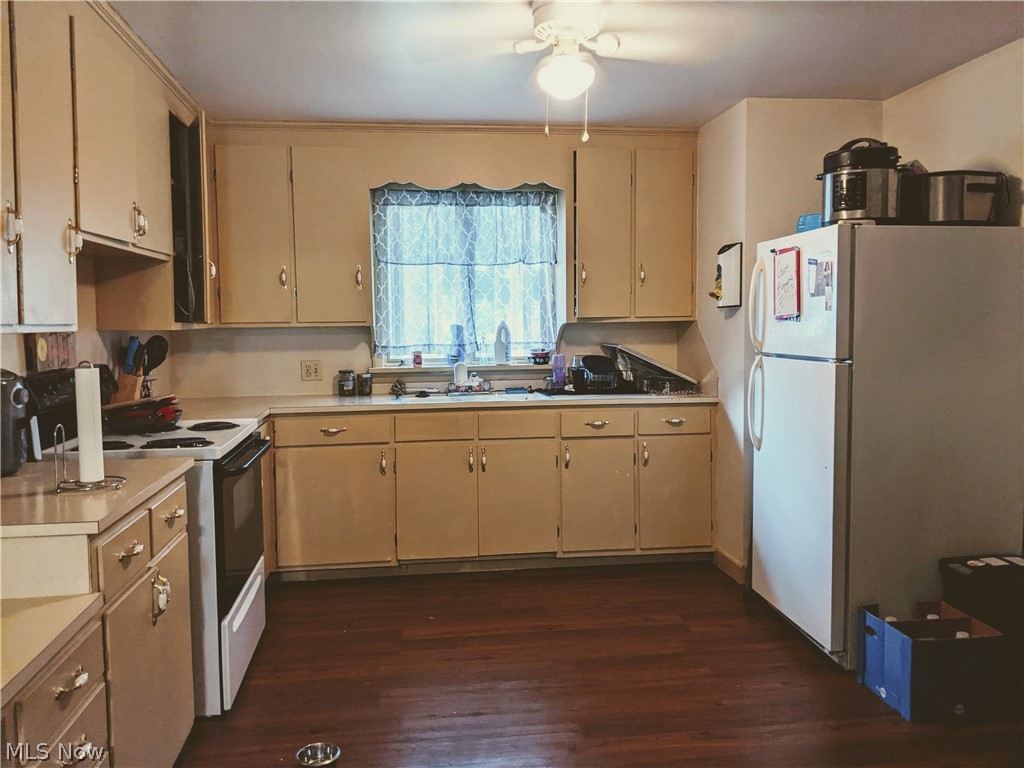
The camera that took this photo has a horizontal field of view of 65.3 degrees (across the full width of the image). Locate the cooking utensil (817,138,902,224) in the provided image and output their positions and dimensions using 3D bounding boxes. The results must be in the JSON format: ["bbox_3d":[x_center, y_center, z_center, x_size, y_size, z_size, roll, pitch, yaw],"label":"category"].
[{"bbox_3d":[1.322,-0.751,3.025,0.335,0.335,0.300,3,5,40],"label":"cooking utensil"}]

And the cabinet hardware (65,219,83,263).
[{"bbox_3d":[-1.286,-0.420,2.355,0.034,0.128,0.020,-1,4,-8],"label":"cabinet hardware"}]

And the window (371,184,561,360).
[{"bbox_3d":[-0.262,-0.633,4.560,1.065,0.963,0.070,-1,4,-8],"label":"window"}]

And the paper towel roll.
[{"bbox_3d":[-1.100,0.107,2.082,0.062,0.287,0.062,-1,4,-8],"label":"paper towel roll"}]

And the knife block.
[{"bbox_3d":[-1.684,0.061,3.493,0.150,0.220,0.100,-1,4,-8],"label":"knife block"}]

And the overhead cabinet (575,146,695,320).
[{"bbox_3d":[0.663,-0.835,4.576,0.714,0.958,0.332,-1,4,-8],"label":"overhead cabinet"}]

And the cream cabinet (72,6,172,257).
[{"bbox_3d":[-1.537,-0.807,2.873,0.327,0.665,0.987,-1,4,-8],"label":"cream cabinet"}]

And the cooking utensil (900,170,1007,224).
[{"bbox_3d":[1.716,-0.704,3.116,0.300,0.215,0.400,-1,4,-8],"label":"cooking utensil"}]

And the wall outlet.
[{"bbox_3d":[-1.134,-0.075,4.525,0.116,0.115,0.010,-1,4,-8],"label":"wall outlet"}]

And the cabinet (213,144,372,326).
[{"bbox_3d":[-1.160,-0.778,4.316,0.821,0.938,0.332,-1,4,-8],"label":"cabinet"}]

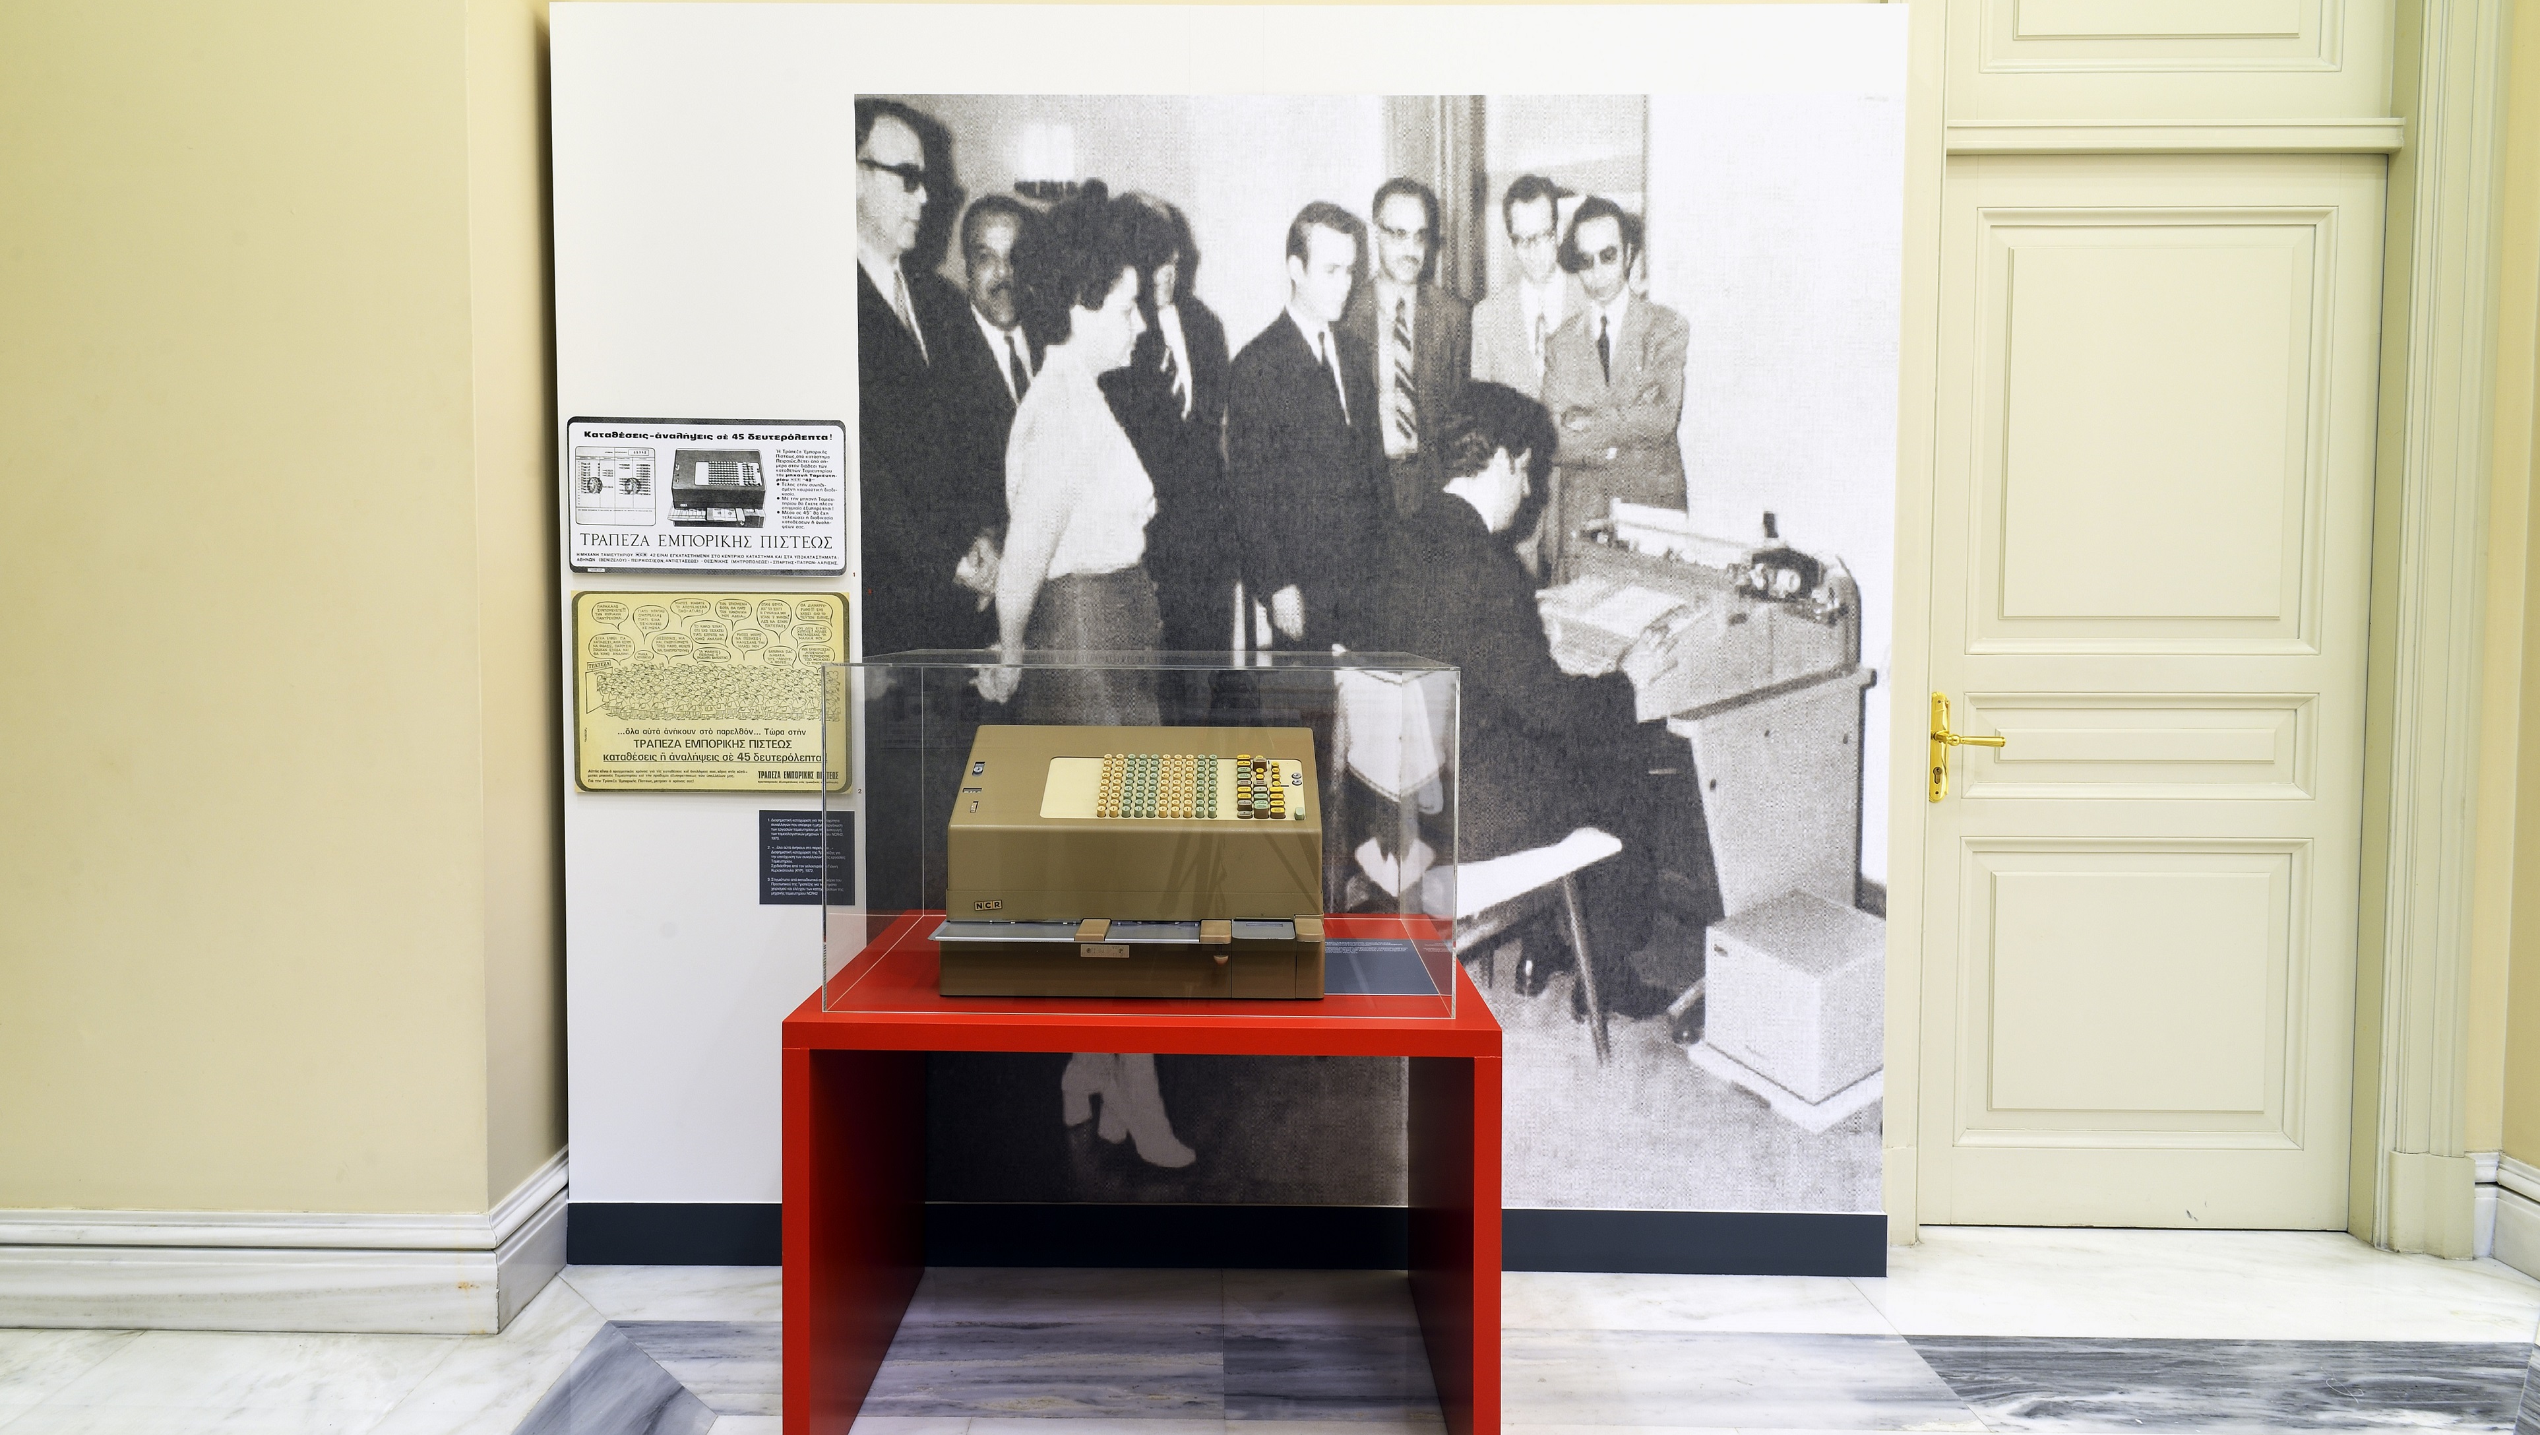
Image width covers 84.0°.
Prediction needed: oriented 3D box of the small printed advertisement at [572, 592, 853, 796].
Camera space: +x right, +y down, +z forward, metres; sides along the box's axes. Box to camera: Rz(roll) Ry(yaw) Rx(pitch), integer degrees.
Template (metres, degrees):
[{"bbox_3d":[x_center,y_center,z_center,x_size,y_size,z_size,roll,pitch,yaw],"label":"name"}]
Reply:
[{"bbox_3d":[-1.061,-0.046,2.683,0.526,0.382,0.010,1,3,0],"label":"small printed advertisement"}]

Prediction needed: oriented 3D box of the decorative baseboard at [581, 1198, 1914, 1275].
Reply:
[{"bbox_3d":[-0.083,1.018,2.760,2.558,0.124,0.020,1,3,0],"label":"decorative baseboard"}]

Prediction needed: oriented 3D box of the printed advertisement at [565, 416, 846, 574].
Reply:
[{"bbox_3d":[-1.060,-0.415,2.661,0.522,0.286,0.010,1,3,0],"label":"printed advertisement"}]

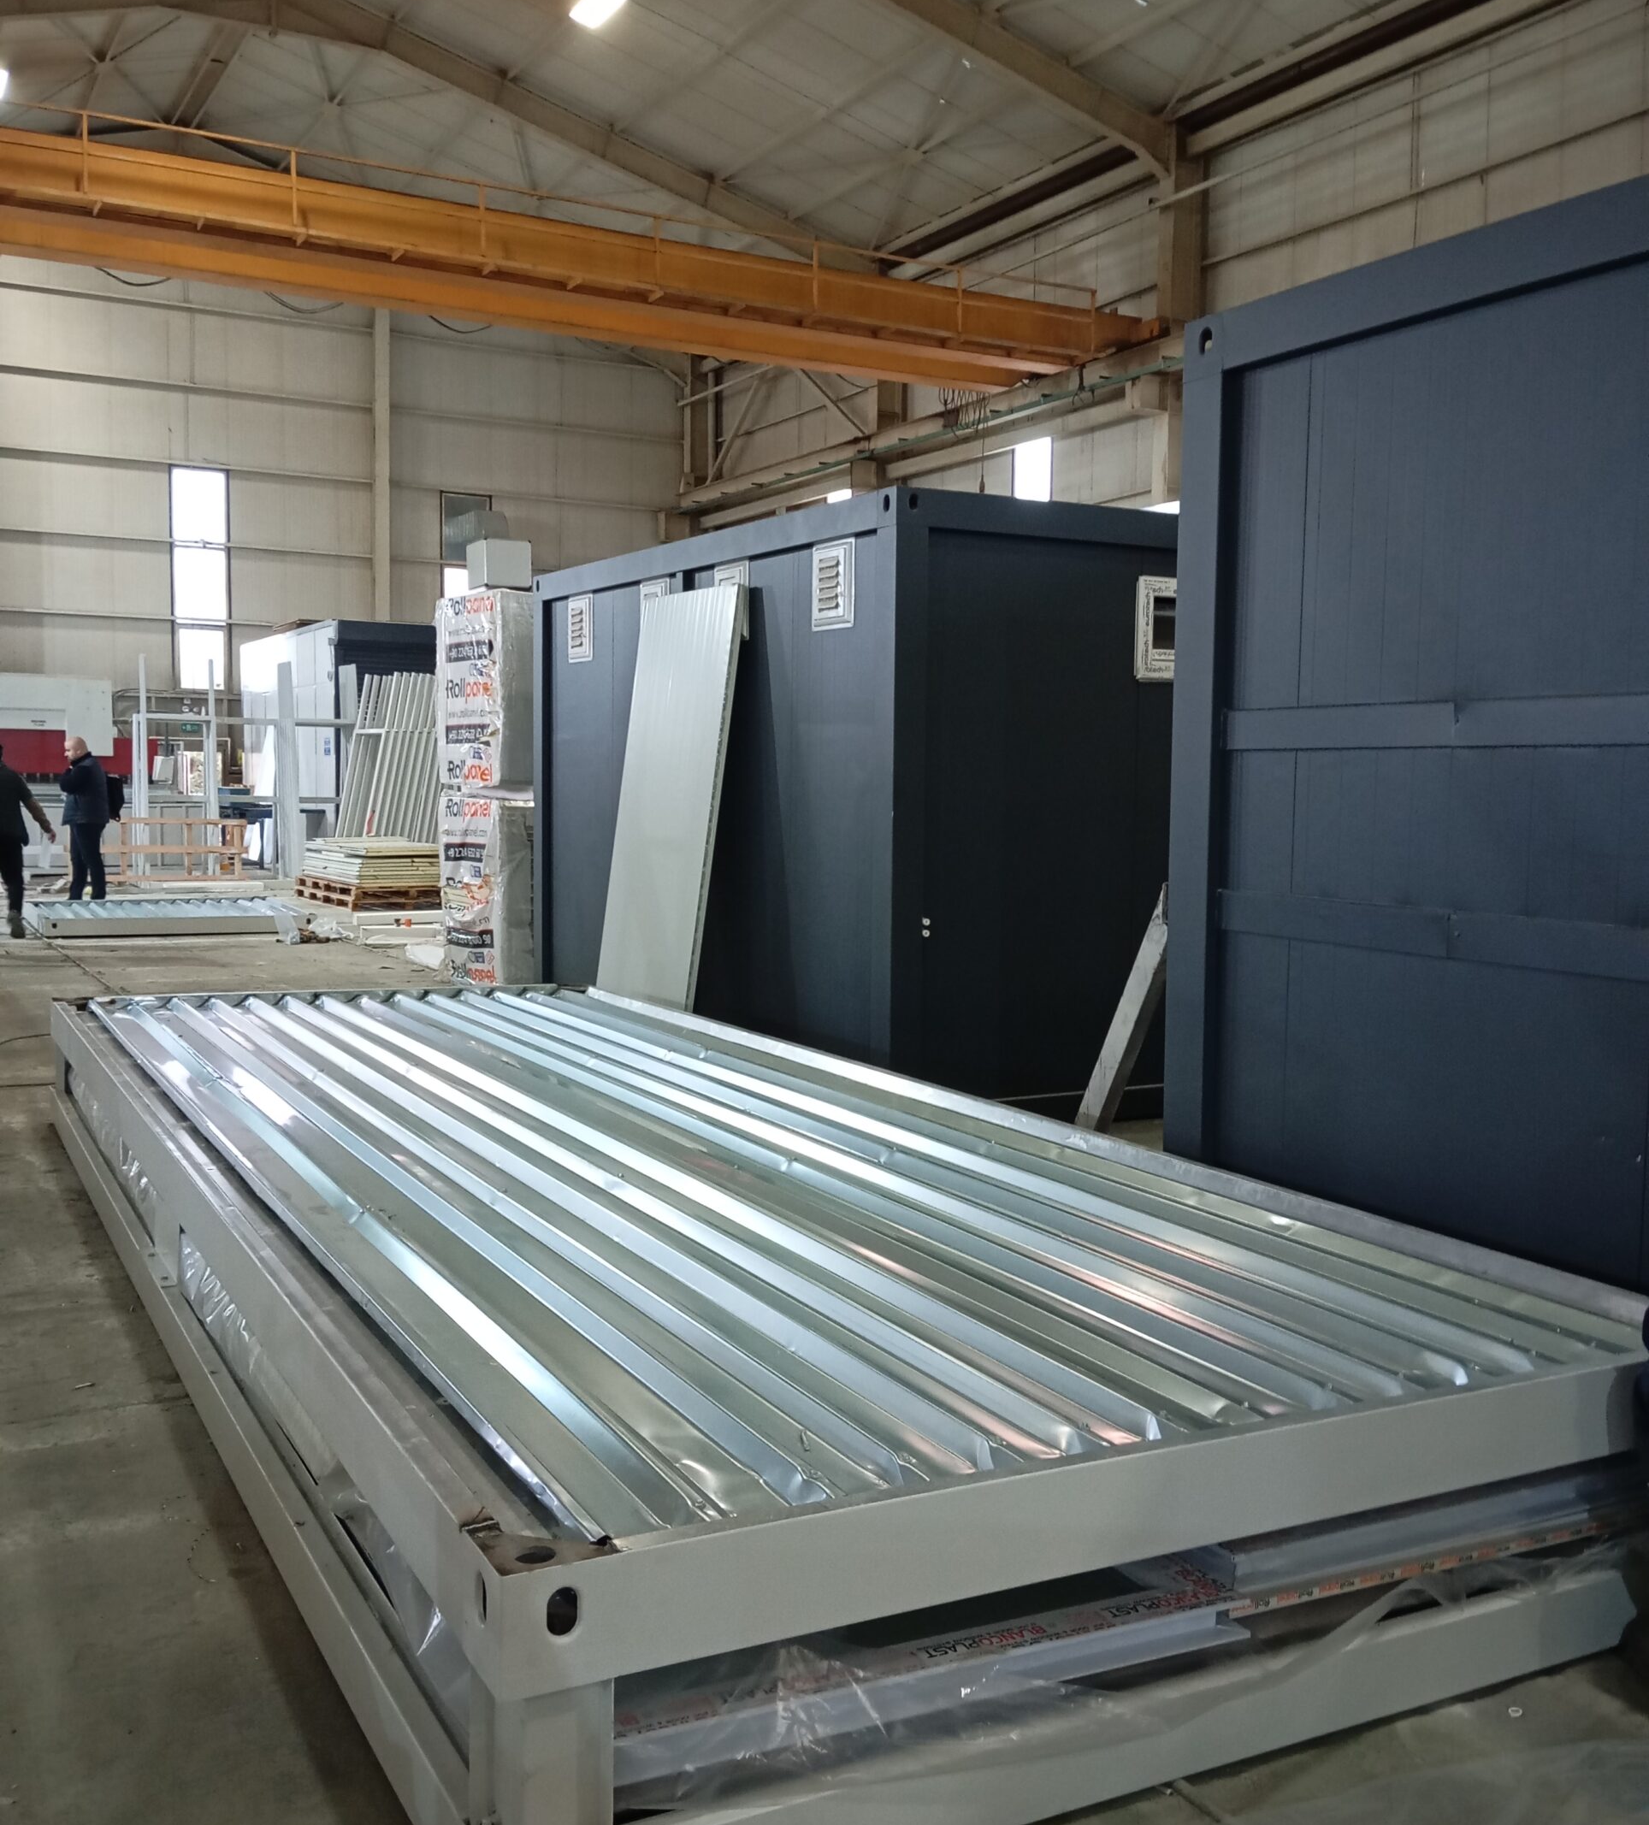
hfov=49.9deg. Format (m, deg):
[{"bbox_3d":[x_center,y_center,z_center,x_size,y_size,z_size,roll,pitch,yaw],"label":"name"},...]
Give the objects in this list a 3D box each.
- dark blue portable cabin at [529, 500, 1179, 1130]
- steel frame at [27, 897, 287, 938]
[{"bbox_3d":[0.321,-0.528,9.347,2.400,2.642,3.889,-2,5,-30],"label":"dark blue portable cabin"},{"bbox_3d":[-6.306,0.039,17.016,2.360,0.177,2.049,-1,5,-28],"label":"steel frame"}]

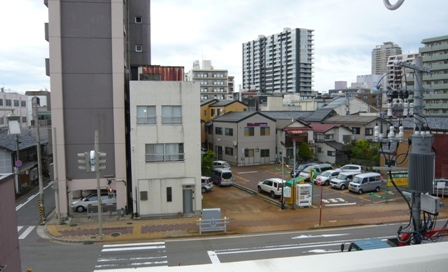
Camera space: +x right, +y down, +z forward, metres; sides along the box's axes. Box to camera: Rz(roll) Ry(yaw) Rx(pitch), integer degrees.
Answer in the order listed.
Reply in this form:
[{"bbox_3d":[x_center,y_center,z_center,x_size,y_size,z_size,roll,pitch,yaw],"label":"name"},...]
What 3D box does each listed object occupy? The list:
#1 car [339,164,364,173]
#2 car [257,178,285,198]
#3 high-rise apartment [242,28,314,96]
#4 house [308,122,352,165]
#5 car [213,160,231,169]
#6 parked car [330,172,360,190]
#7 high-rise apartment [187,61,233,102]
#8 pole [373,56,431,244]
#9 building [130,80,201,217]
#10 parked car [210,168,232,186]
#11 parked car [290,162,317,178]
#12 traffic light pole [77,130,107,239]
[{"bbox_3d":[16.082,4.464,46.820,4.400,1.500,1.700,-1,4,-10],"label":"car"},{"bbox_3d":[5.186,5.067,37.634,1.770,1.700,4.400,-2,4,-26],"label":"car"},{"bbox_3d":[38.375,-41.347,268.621,17.360,65.000,61.770,-3,4,-33],"label":"high-rise apartment"},{"bbox_3d":[18.208,1.126,61.026,5.600,6.200,6.800,-2,4,-26],"label":"house"},{"bbox_3d":[-0.861,4.301,52.075,3.700,1.500,1.650,3,5,38],"label":"car"},{"bbox_3d":[13.808,4.899,40.509,3.850,1.660,1.680,-2,4,-24],"label":"parked car"},{"bbox_3d":[-5.308,-15.446,146.286,17.500,28.000,12.000,-1,4,-12],"label":"high-rise apartment"},{"bbox_3d":[5.339,2.663,11.109,1.600,10.100,1.000,1,4,15],"label":"pole"},{"bbox_3d":[-5.738,0.708,33.921,5.750,11.000,9.000,-1,4,-15],"label":"building"},{"bbox_3d":[-0.430,4.755,42.497,1.480,1.800,3.400,-2,4,-25],"label":"parked car"},{"bbox_3d":[11.081,4.401,48.116,4.400,1.520,1.700,-2,4,-26],"label":"parked car"},{"bbox_3d":[-8.877,3.299,24.577,1.800,7.200,0.700,-1,4,-10],"label":"traffic light pole"}]

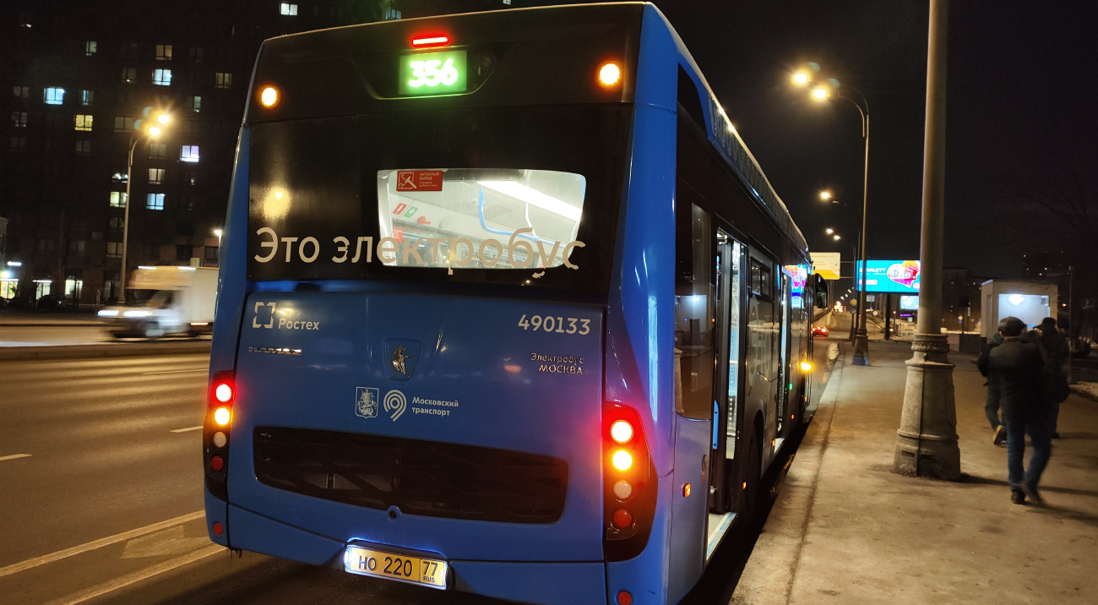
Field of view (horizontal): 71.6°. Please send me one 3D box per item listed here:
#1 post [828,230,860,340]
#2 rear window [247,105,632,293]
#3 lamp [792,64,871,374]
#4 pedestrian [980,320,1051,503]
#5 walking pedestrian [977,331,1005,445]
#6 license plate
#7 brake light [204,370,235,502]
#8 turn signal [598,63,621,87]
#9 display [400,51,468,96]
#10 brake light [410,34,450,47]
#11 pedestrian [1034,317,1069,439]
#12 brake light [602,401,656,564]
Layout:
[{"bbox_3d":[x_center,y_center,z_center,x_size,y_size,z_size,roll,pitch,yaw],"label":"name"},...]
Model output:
[{"bbox_3d":[32.244,-1.902,84.060,3.250,12.200,0.750,2,-1,21],"label":"post"},{"bbox_3d":[-0.633,-0.493,3.665,2.090,0.840,0.090,2,-1,22],"label":"rear window"},{"bbox_3d":[12.325,-3.565,32.720,2.900,12.300,2.000,2,-1,22],"label":"lamp"},{"bbox_3d":[4.431,1.006,7.227,0.550,1.730,0.500,1,-1,27],"label":"pedestrian"},{"bbox_3d":[6.655,1.198,11.200,0.580,1.680,0.600,2,-1,23],"label":"walking pedestrian"},{"bbox_3d":[-0.727,1.248,3.606,0.530,0.125,0.020,2,-1,21],"label":"license plate"},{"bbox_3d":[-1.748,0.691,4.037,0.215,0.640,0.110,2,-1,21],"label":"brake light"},{"bbox_3d":[0.272,-1.017,3.400,0.100,0.100,0.035,2,-1,21],"label":"turn signal"},{"bbox_3d":[-0.563,-1.105,3.681,0.375,0.200,0.050,2,-1,22],"label":"display"},{"bbox_3d":[-0.574,-1.276,3.708,0.215,0.040,0.035,2,-1,22],"label":"brake light"},{"bbox_3d":[7.575,1.152,11.539,0.550,1.790,0.500,1,-1,27],"label":"pedestrian"},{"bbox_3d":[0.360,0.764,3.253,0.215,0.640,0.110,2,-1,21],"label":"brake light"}]

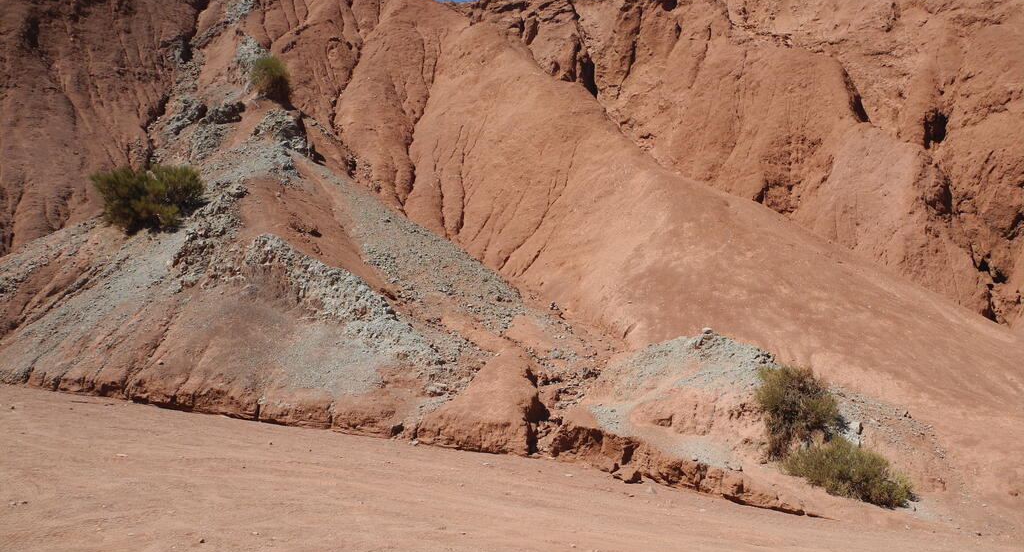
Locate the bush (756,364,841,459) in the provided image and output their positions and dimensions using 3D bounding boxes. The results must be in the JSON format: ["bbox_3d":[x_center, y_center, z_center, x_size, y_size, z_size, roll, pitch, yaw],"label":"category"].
[{"bbox_3d":[2.698,1.267,7.800,0.740,0.780,0.650,-1,-2,19],"label":"bush"}]

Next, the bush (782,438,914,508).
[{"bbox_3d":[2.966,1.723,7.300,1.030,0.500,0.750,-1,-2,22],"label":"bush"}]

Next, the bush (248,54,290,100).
[{"bbox_3d":[-6.002,-4.925,20.500,0.980,0.950,0.950,1,-2,-16],"label":"bush"}]

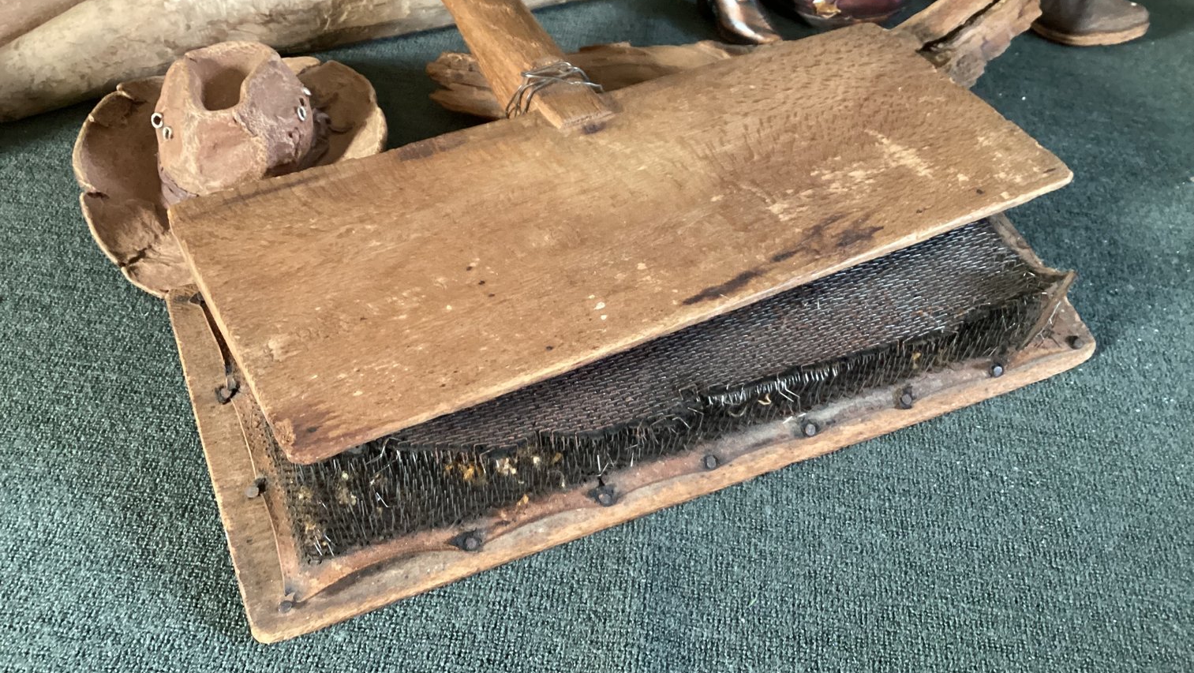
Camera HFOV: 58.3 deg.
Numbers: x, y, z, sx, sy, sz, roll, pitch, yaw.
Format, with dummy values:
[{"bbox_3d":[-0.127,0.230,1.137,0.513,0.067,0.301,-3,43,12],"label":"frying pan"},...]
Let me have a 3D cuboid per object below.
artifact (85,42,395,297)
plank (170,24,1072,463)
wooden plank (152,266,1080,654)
[{"bbox_3d":[-0.138,-0.078,0.406,0.109,0.054,0.110,-5,49,-9],"label":"artifact"},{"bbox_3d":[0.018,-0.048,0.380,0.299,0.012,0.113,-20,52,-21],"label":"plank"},{"bbox_3d":[0.015,-0.007,0.376,0.299,0.021,0.140,-16,51,-18],"label":"wooden plank"}]

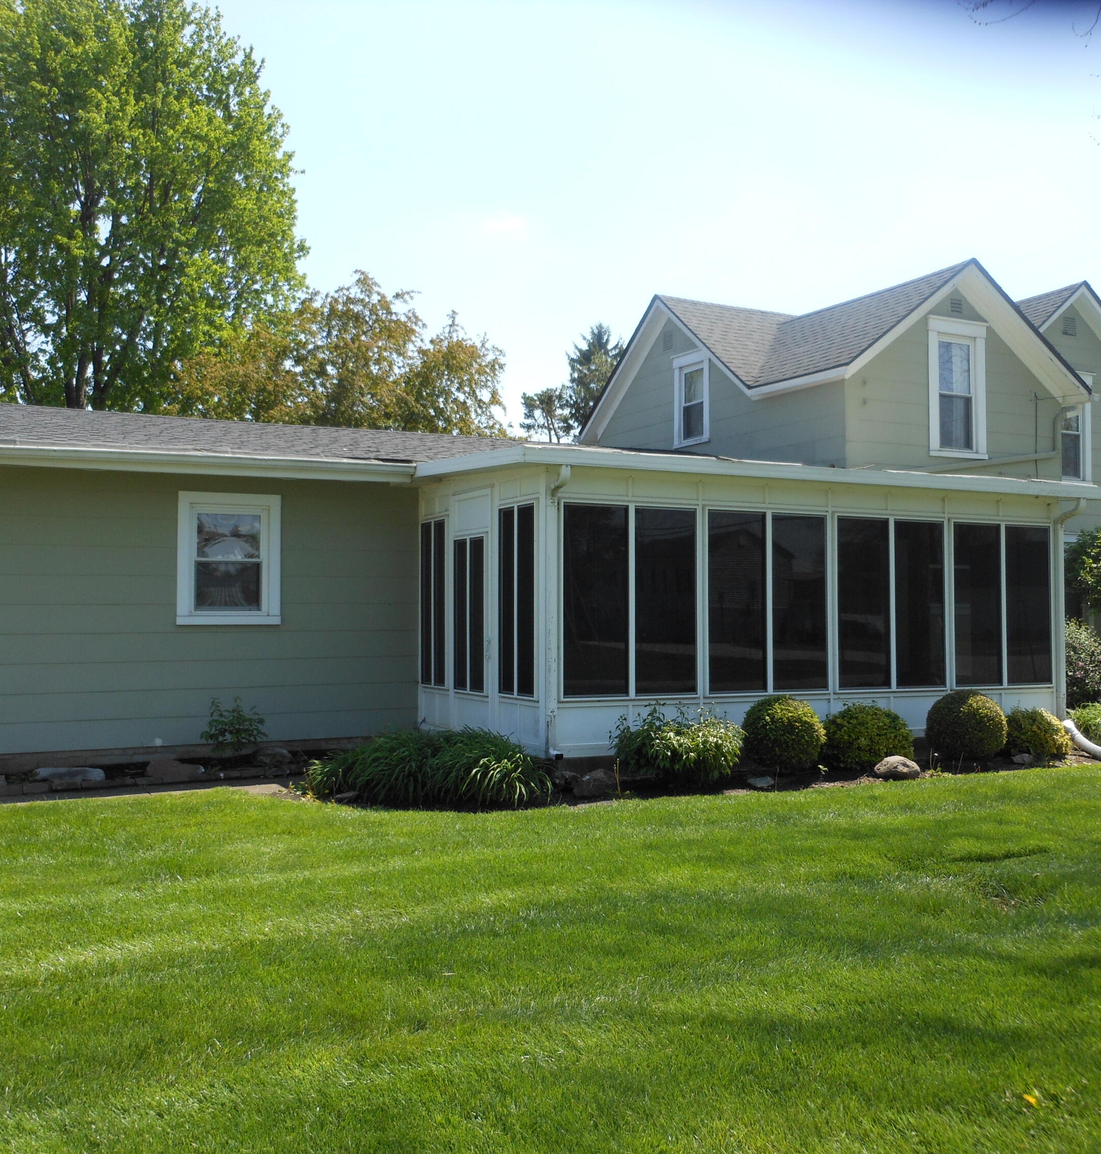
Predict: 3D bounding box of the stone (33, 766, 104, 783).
[{"bbox_3d":[-4.258,1.761,11.050,0.610,0.160,0.300,1,-2,-26],"label":"stone"}]

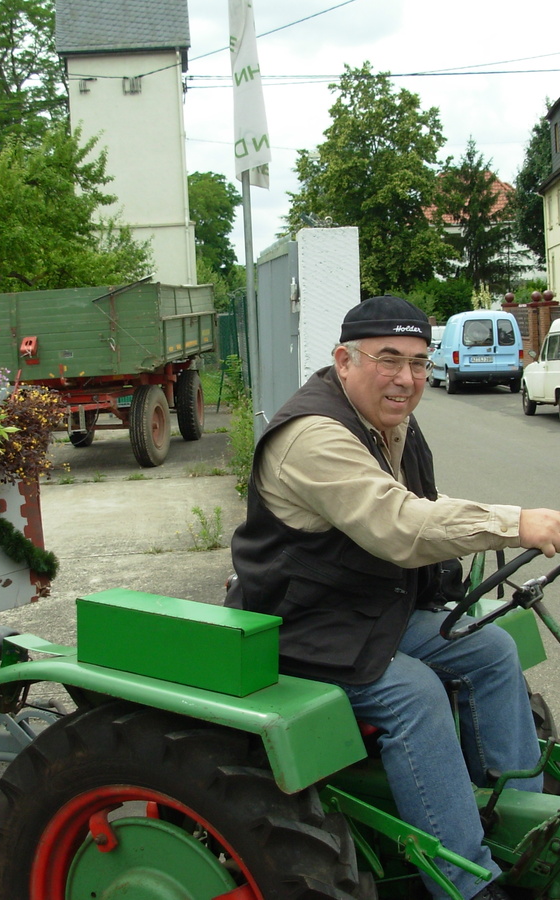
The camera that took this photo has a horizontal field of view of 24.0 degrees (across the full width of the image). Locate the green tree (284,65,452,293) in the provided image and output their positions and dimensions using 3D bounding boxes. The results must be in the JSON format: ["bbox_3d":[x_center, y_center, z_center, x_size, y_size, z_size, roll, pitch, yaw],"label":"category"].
[{"bbox_3d":[3.850,-9.649,53.584,6.518,11.951,6.518,-2,6,0],"label":"green tree"}]

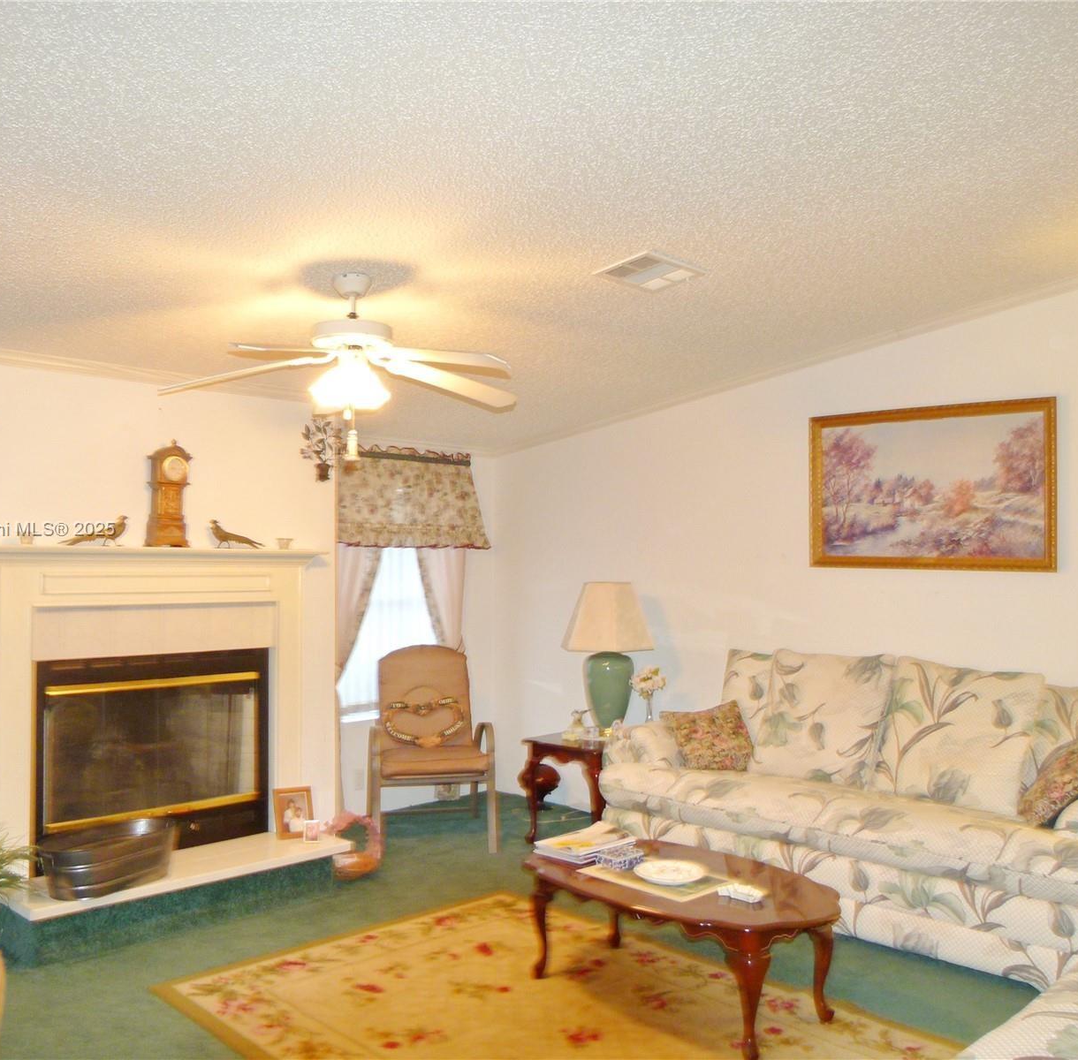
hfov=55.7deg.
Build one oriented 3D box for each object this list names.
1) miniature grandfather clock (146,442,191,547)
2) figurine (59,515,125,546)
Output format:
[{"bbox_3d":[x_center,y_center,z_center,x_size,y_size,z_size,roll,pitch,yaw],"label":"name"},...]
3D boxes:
[{"bbox_3d":[-1.600,-0.153,4.420,0.152,0.465,0.120,2,-3,-44],"label":"miniature grandfather clock"},{"bbox_3d":[-1.798,0.002,4.132,0.256,0.128,0.047,2,-2,-42],"label":"figurine"}]

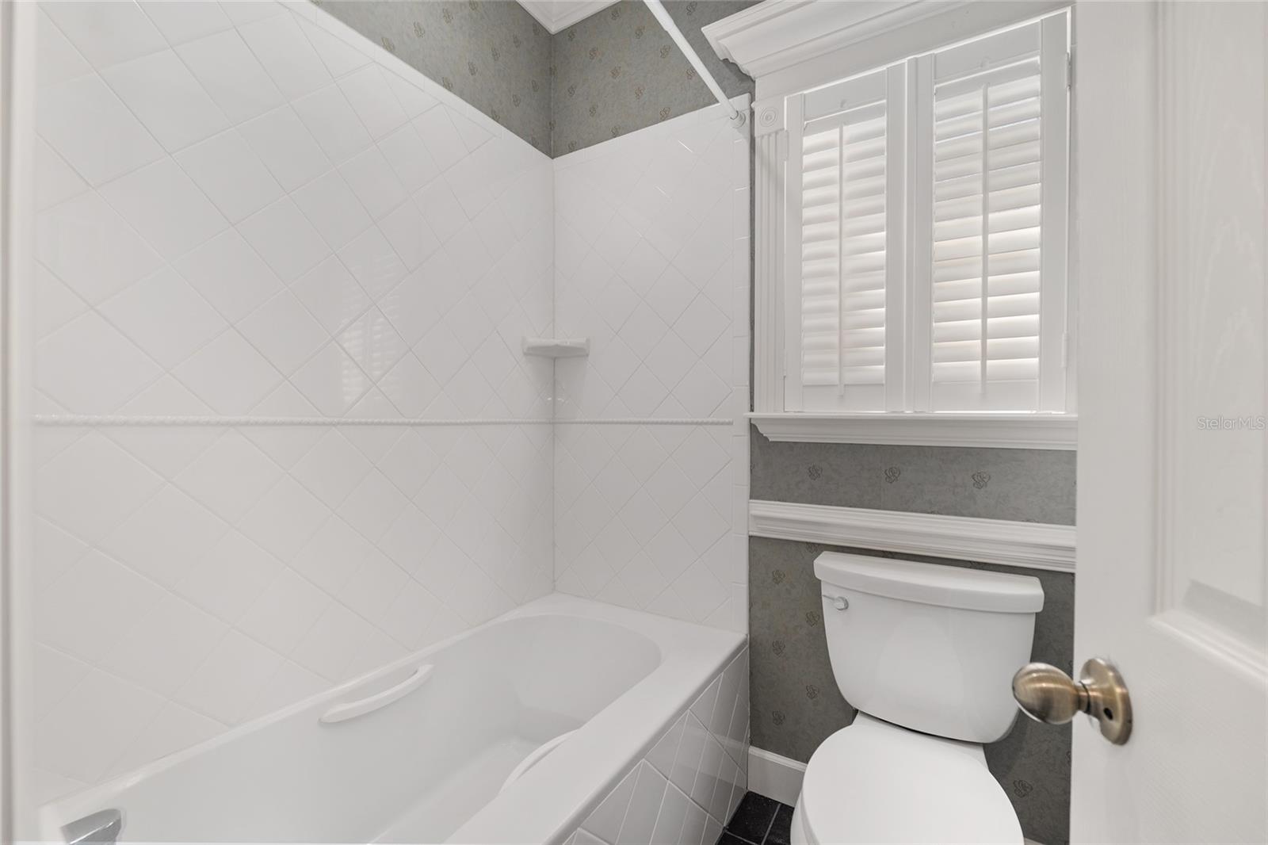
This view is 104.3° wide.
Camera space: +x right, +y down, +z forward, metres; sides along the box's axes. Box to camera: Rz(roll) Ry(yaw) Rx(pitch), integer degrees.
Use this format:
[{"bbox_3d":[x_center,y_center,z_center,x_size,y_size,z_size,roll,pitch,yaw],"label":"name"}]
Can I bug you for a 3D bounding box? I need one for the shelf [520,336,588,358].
[{"bbox_3d":[-0.298,-0.274,1.843,0.245,0.058,0.120,0,0,-15],"label":"shelf"}]

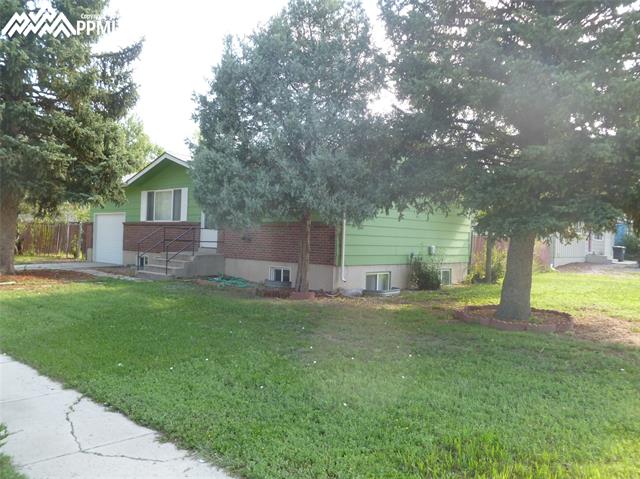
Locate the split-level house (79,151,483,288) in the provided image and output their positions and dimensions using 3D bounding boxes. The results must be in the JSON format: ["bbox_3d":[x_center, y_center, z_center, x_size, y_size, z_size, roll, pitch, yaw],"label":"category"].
[{"bbox_3d":[-2.627,-0.976,21.371,16.102,4.559,8.197,2,0,43],"label":"split-level house"}]

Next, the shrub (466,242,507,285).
[{"bbox_3d":[6.180,0.891,19.200,1.450,1.500,1.400,2,0,0],"label":"shrub"}]

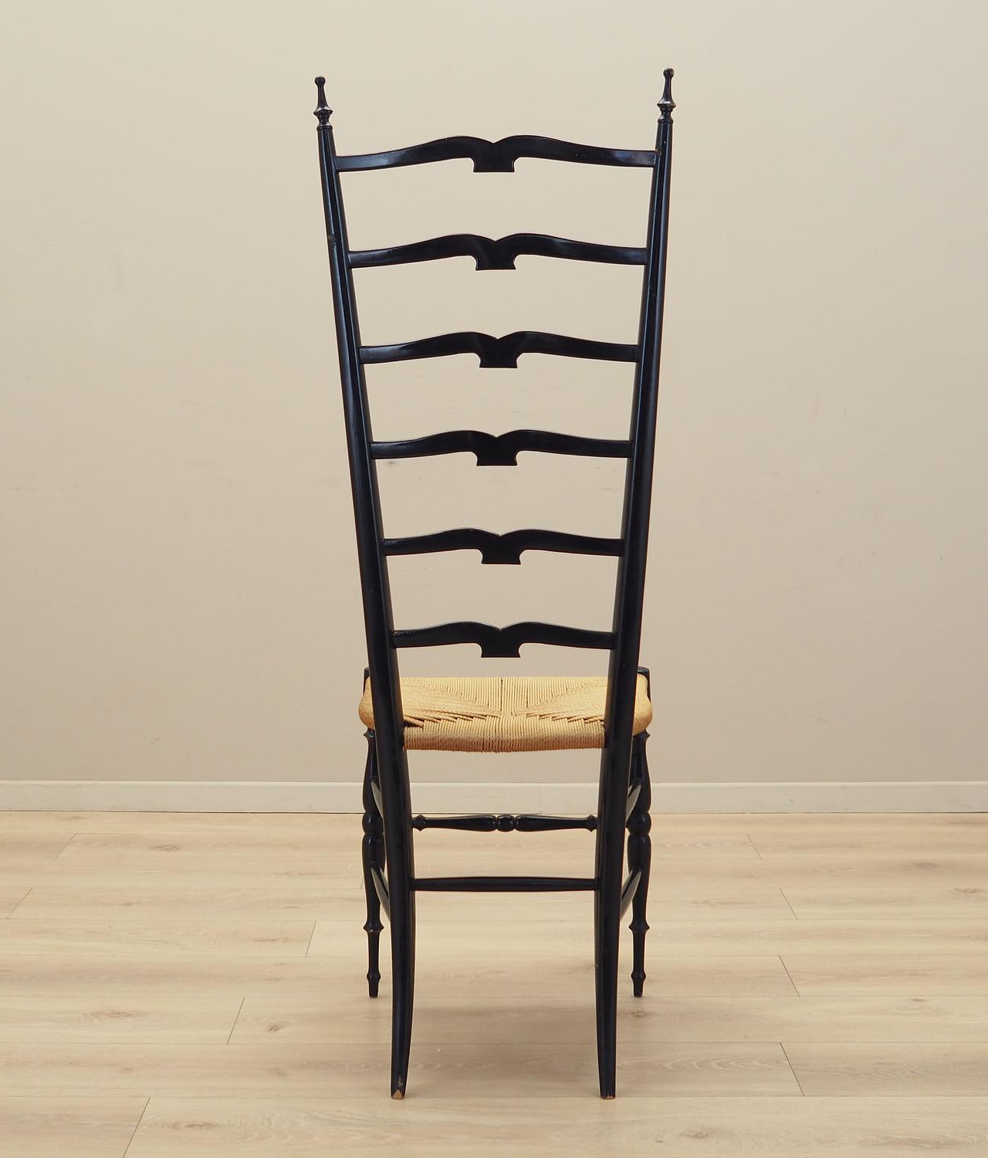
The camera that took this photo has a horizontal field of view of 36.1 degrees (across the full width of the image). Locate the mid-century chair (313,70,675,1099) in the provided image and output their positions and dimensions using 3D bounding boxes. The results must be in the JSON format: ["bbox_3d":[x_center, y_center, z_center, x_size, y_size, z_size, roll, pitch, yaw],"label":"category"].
[{"bbox_3d":[0.017,0.020,1.921,0.400,1.220,0.405,0,8,1],"label":"mid-century chair"}]

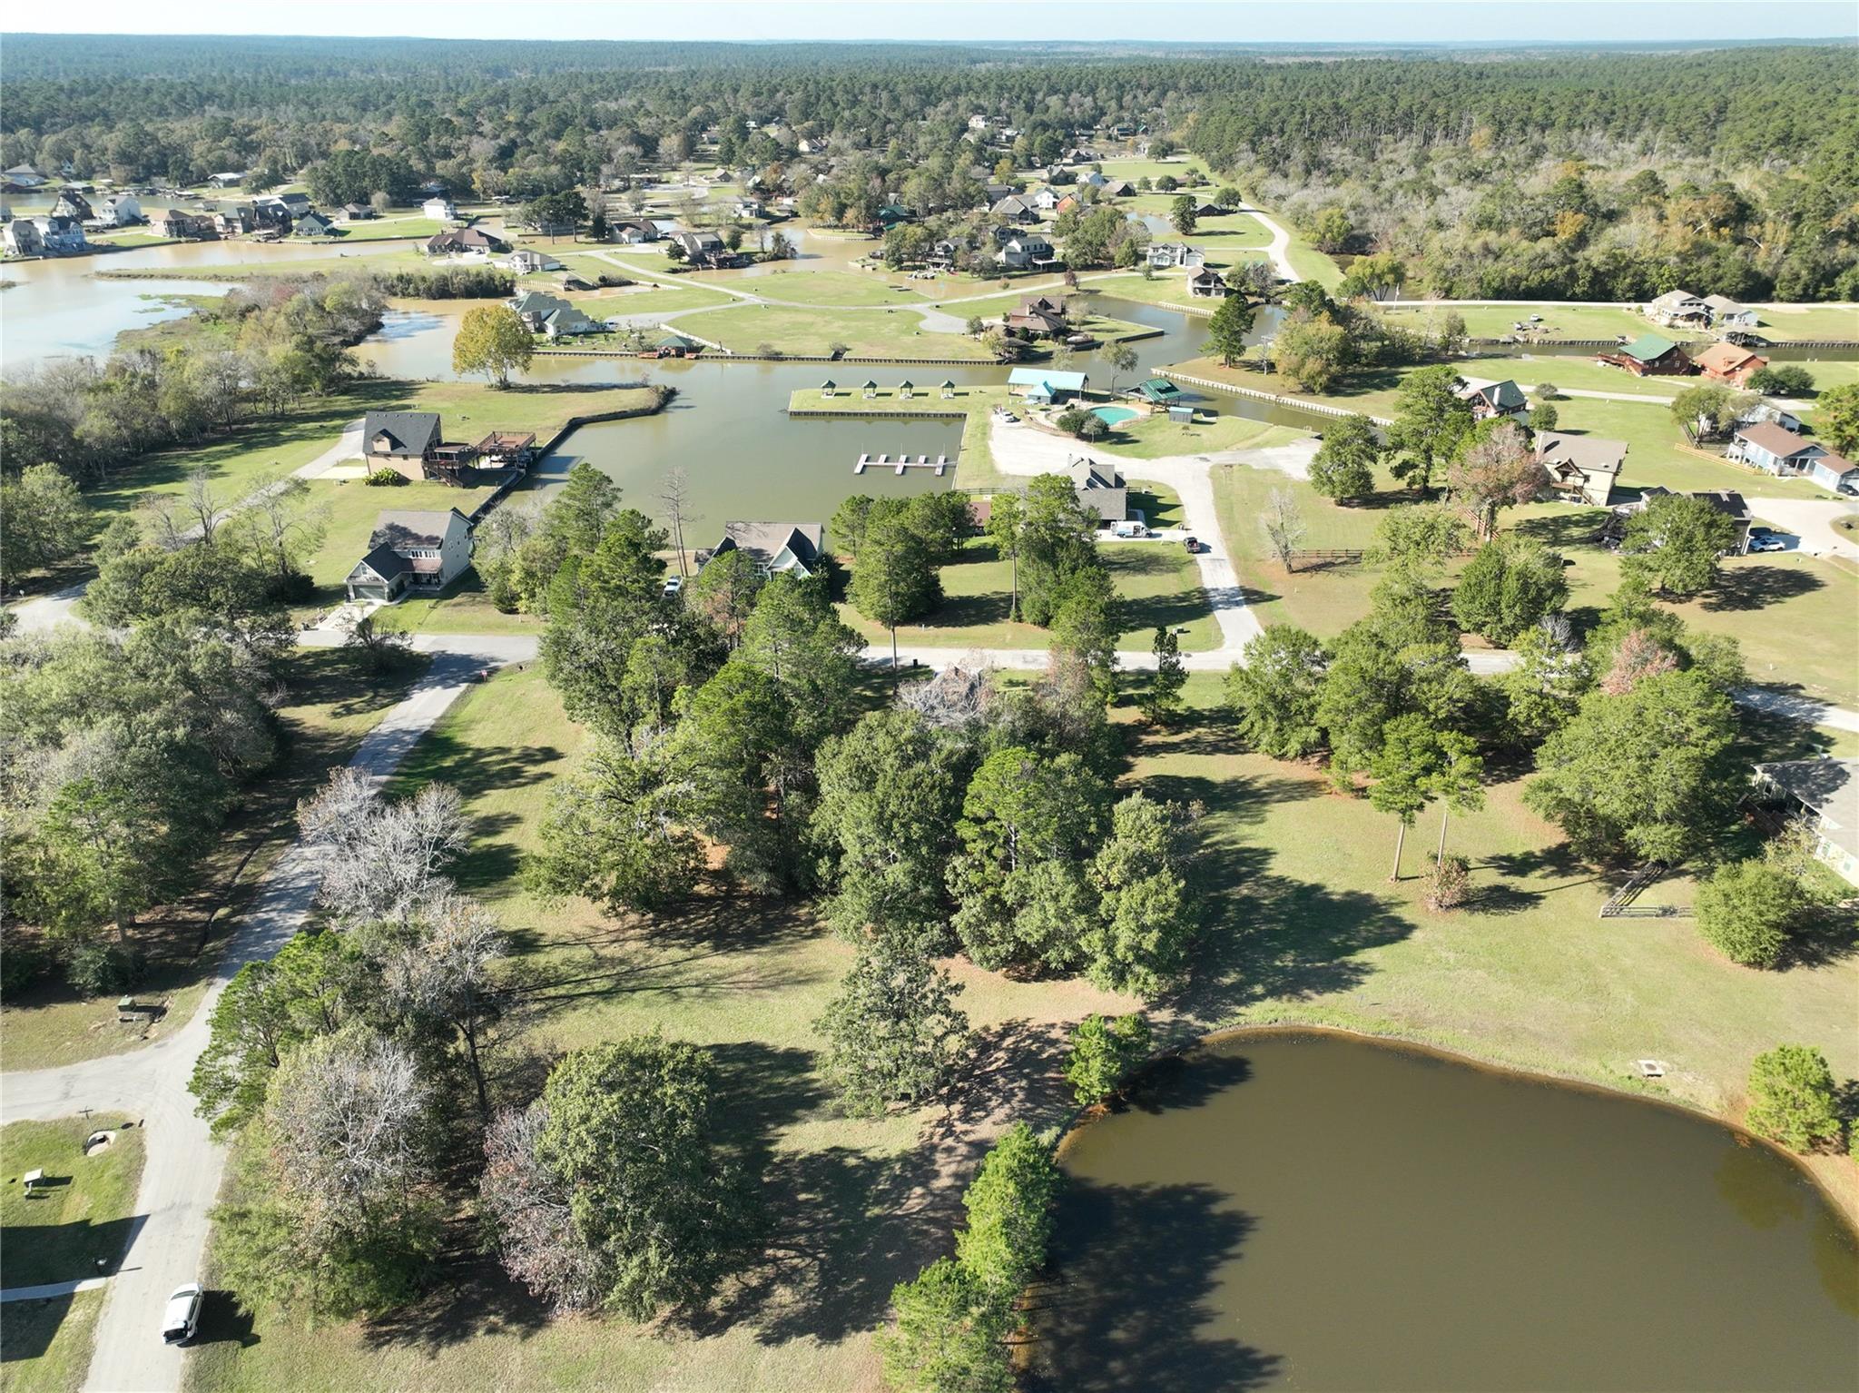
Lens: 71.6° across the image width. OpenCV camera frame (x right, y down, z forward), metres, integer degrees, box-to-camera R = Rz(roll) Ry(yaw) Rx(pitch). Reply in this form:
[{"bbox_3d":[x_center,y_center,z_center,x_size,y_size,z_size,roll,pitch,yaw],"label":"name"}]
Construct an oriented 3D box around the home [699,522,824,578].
[{"bbox_3d":[-26.980,-23.840,209.420,18.840,8.340,14.230,0,27,0],"label":"home"}]

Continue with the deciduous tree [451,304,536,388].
[{"bbox_3d":[-107.250,-86.180,317.170,19.990,19.990,19.990,0,27,0],"label":"deciduous tree"}]

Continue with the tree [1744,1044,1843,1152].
[{"bbox_3d":[70.720,32.900,105.450,8.100,9.220,8.100,0,27,0],"label":"tree"}]

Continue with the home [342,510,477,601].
[{"bbox_3d":[-81.760,-23.200,203.440,13.370,10.660,17.730,2,27,4],"label":"home"}]

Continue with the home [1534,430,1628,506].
[{"bbox_3d":[126.100,-44.820,248.900,13.820,10.660,12.340,13,30,24],"label":"home"}]

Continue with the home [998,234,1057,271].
[{"bbox_3d":[38.020,-170.390,495.240,16.790,9.380,13.820,-14,30,-25],"label":"home"}]

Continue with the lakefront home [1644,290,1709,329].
[{"bbox_3d":[230.580,-119.570,395.900,14.810,9.580,15.800,2,27,4],"label":"lakefront home"}]

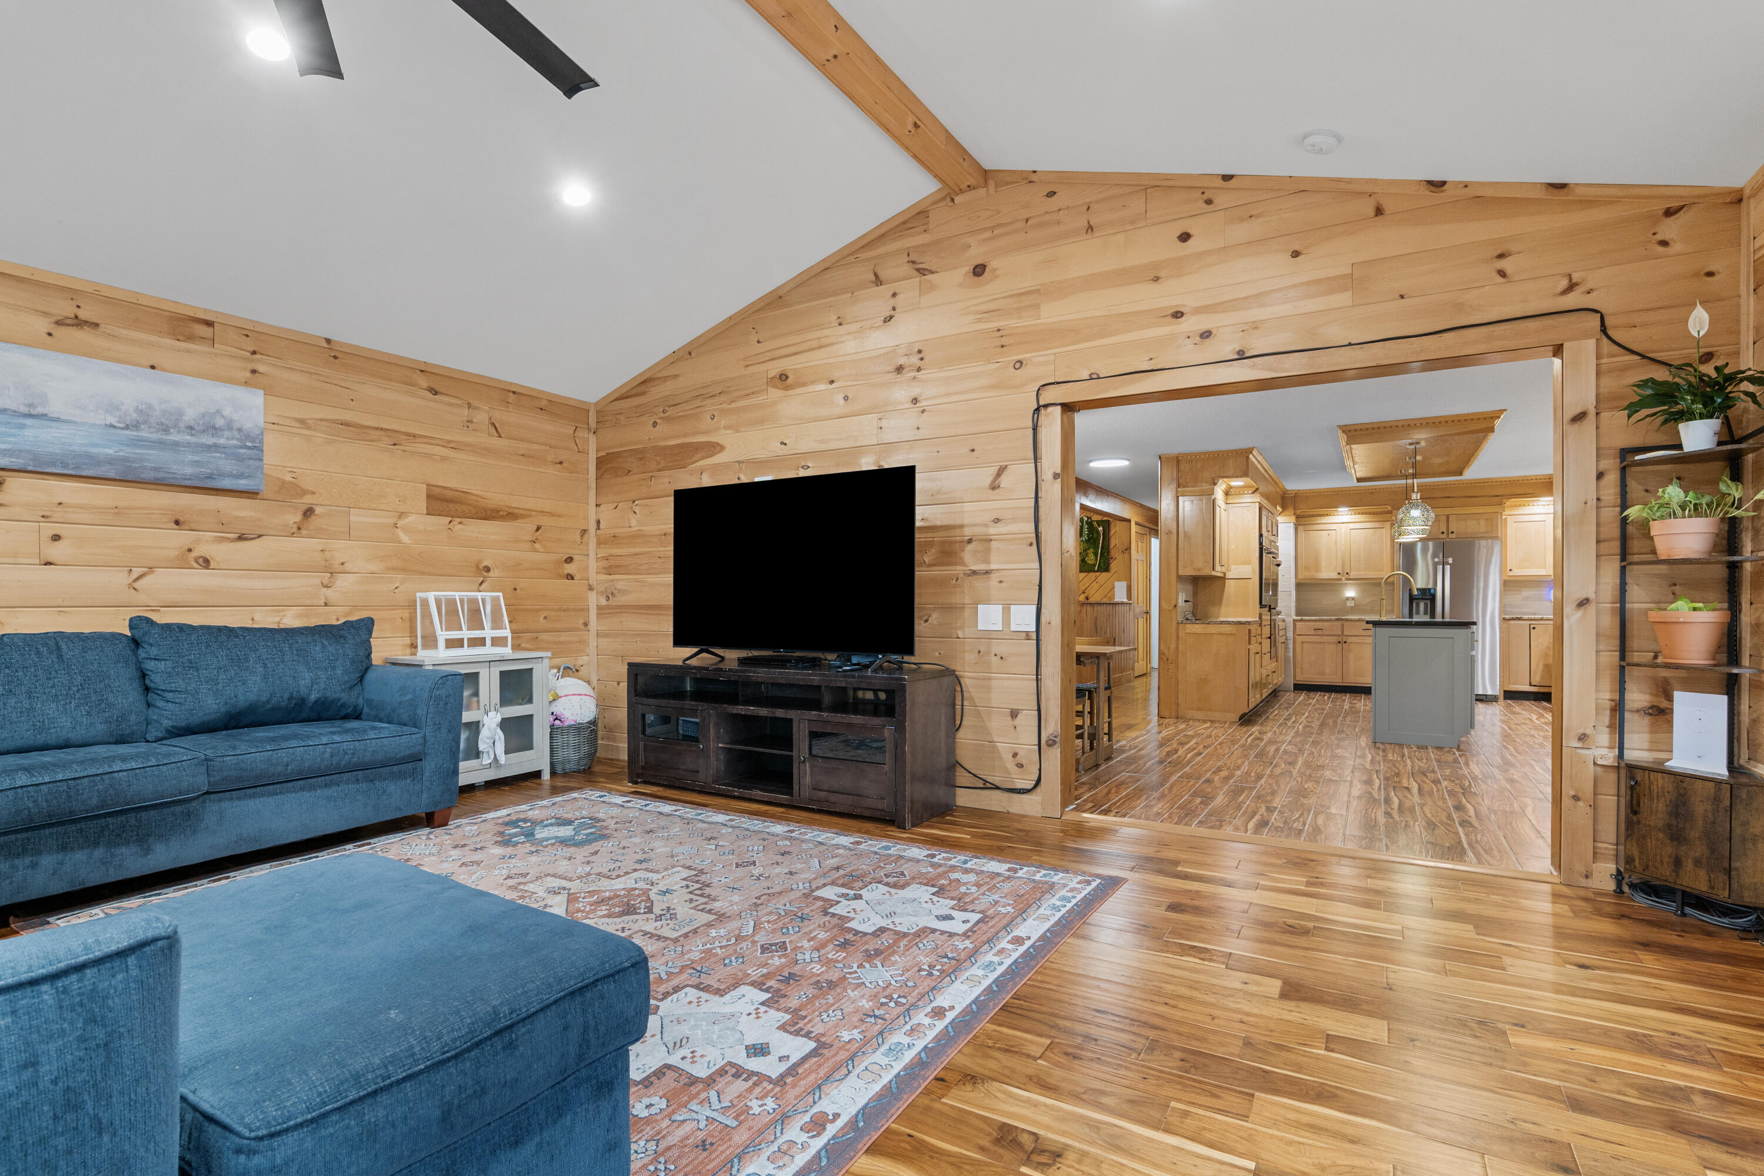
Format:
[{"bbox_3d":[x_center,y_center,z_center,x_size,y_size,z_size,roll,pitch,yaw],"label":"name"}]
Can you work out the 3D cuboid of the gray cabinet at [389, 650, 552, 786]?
[{"bbox_3d":[-2.401,0.791,4.600,0.404,0.769,0.752,0,0,32],"label":"gray cabinet"}]

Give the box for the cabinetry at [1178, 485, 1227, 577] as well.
[{"bbox_3d":[3.078,-0.518,7.521,0.325,0.800,0.730,0,0,33],"label":"cabinetry"}]

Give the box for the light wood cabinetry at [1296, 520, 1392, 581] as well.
[{"bbox_3d":[5.832,-0.439,9.903,1.049,0.730,0.330,-1,-1,30],"label":"light wood cabinetry"}]

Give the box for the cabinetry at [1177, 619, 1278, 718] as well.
[{"bbox_3d":[3.544,0.746,7.970,0.620,0.910,2.000,0,0,33],"label":"cabinetry"}]

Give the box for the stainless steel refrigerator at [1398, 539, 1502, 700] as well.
[{"bbox_3d":[6.602,0.364,9.191,0.926,1.777,0.760,-1,-1,30],"label":"stainless steel refrigerator"}]

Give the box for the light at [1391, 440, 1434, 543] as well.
[{"bbox_3d":[4.287,-0.786,6.293,0.250,0.780,0.250,-1,-1,30],"label":"light"}]

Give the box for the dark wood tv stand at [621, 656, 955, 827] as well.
[{"bbox_3d":[-0.569,0.782,4.375,1.870,0.720,0.485,-1,-1,31],"label":"dark wood tv stand"}]

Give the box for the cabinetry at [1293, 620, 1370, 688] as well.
[{"bbox_3d":[5.756,0.817,9.785,1.060,0.854,0.610,-1,-1,30],"label":"cabinetry"}]

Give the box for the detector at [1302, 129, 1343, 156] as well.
[{"bbox_3d":[1.751,-1.769,3.121,0.142,0.045,0.142,17,8,27],"label":"detector"}]

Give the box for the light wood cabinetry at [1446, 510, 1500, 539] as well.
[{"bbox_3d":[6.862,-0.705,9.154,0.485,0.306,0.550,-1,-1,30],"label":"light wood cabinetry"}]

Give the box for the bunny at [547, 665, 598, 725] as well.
[{"bbox_3d":[-2.008,0.695,5.064,0.310,0.410,0.290,0,0,-27],"label":"bunny"}]

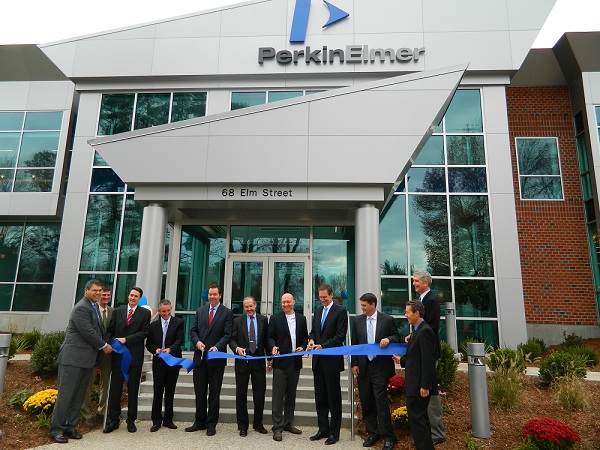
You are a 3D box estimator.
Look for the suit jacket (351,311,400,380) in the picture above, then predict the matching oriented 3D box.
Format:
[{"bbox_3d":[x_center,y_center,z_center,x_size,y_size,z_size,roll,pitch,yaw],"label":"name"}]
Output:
[{"bbox_3d":[0.930,1.478,5.337,0.580,0.809,0.360,-3,-13,20],"label":"suit jacket"}]

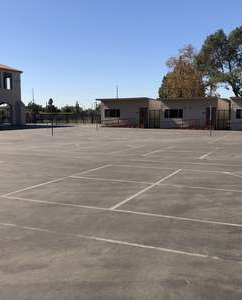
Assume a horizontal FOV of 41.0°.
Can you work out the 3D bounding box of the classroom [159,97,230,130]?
[{"bbox_3d":[10.938,-5.100,46.548,7.428,3.800,13.700,3,7,24],"label":"classroom"}]

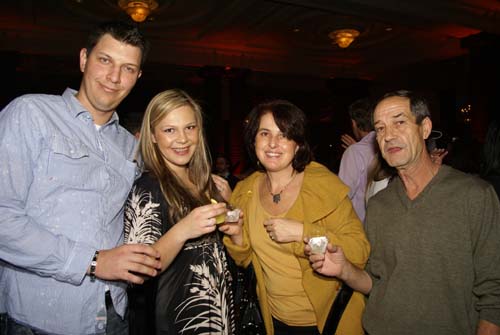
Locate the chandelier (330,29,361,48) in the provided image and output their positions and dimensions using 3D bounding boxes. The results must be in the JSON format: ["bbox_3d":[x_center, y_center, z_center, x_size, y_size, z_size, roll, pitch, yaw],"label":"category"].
[{"bbox_3d":[2.466,-3.307,9.800,0.800,0.400,0.800,1,4,14],"label":"chandelier"}]

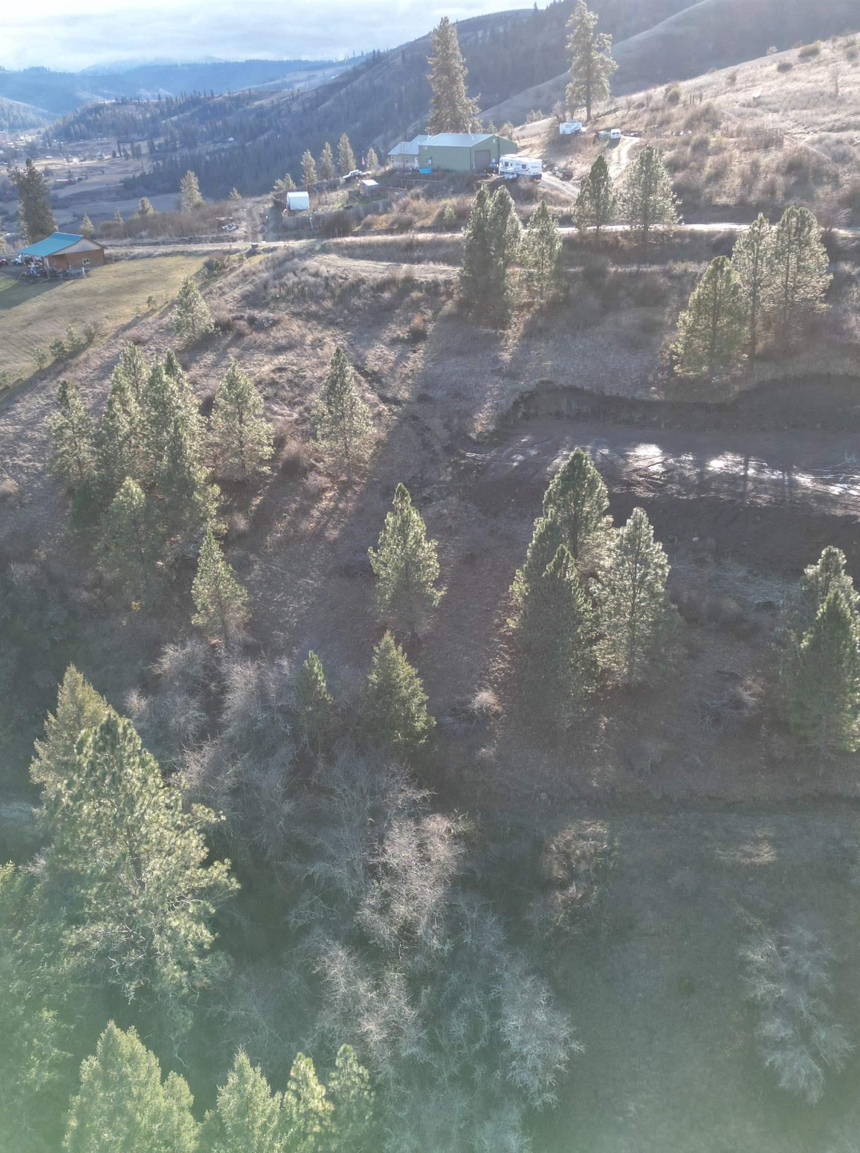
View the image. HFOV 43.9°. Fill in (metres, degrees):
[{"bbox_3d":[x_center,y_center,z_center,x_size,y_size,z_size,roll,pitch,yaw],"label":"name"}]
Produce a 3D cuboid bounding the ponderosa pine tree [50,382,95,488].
[{"bbox_3d":[-37.774,-14.755,111.949,4.640,12.131,4.640,-10,25,-17],"label":"ponderosa pine tree"}]

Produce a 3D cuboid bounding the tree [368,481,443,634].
[{"bbox_3d":[-1.940,-1.210,86.260,5.630,13.340,5.630,0,24,0],"label":"tree"}]

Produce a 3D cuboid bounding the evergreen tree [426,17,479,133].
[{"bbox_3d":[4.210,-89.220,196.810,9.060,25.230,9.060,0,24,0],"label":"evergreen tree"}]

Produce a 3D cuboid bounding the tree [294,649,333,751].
[{"bbox_3d":[-7.541,8.144,69.000,2.550,7.510,2.550,0,24,0],"label":"tree"}]

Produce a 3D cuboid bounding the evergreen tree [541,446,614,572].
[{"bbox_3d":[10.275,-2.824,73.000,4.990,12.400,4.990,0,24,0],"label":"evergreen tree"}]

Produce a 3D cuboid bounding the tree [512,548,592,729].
[{"bbox_3d":[8.543,4.452,73.775,5.516,14.386,5.516,1,24,7],"label":"tree"}]

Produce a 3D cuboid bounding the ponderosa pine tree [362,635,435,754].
[{"bbox_3d":[-2.460,8.630,77.890,5.090,10.230,5.090,0,24,0],"label":"ponderosa pine tree"}]

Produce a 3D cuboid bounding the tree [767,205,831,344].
[{"bbox_3d":[33.124,-27.096,95.892,5.600,11.900,5.600,-2,24,0],"label":"tree"}]

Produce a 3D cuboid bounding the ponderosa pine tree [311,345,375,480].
[{"bbox_3d":[-8.636,-16.095,106.203,6.387,13.864,6.387,-4,24,-4],"label":"ponderosa pine tree"}]

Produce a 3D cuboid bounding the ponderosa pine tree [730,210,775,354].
[{"bbox_3d":[36.117,-31.771,117.053,4.722,15.454,4.722,5,25,16],"label":"ponderosa pine tree"}]

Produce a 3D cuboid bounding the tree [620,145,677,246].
[{"bbox_3d":[25.756,-44.995,125.215,6.500,10.400,6.500,-2,24,0],"label":"tree"}]

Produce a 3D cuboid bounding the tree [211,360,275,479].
[{"bbox_3d":[-16.312,-13.710,92.189,5.300,9.900,5.300,-2,24,0],"label":"tree"}]

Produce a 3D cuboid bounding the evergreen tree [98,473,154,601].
[{"bbox_3d":[-26.630,-3.230,93.590,4.810,11.730,4.810,0,24,0],"label":"evergreen tree"}]

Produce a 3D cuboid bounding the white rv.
[{"bbox_3d":[15.363,-69.357,180.432,8.500,3.300,2.500,14,28,32],"label":"white rv"}]

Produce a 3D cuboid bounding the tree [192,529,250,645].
[{"bbox_3d":[-18.091,0.991,91.067,5.006,10.836,5.006,-7,24,-11],"label":"tree"}]

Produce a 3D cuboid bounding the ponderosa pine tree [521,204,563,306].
[{"bbox_3d":[14.737,-42.143,139.206,5.648,13.014,5.648,1,24,6],"label":"ponderosa pine tree"}]

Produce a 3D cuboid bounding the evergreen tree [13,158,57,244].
[{"bbox_3d":[-80.303,-73.943,212.109,8.445,16.989,8.445,-10,25,-17],"label":"evergreen tree"}]

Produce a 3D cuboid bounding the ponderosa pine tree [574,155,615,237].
[{"bbox_3d":[20.020,-45.881,128.175,4.800,8.900,4.800,-2,24,0],"label":"ponderosa pine tree"}]

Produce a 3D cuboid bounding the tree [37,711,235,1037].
[{"bbox_3d":[-13.893,14.199,49.298,9.193,18.458,9.193,-10,25,-18],"label":"tree"}]

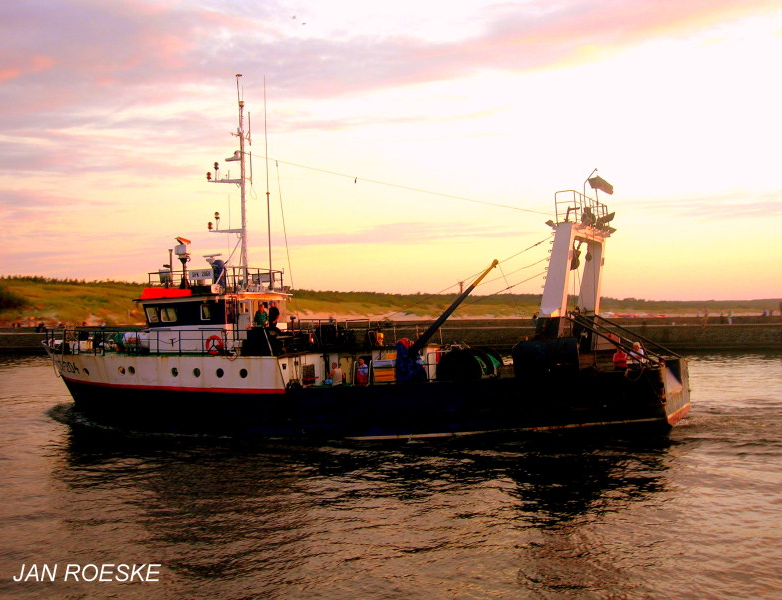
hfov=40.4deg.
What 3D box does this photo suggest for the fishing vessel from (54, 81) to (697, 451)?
[{"bbox_3d":[-2.681,-2.176,41.455,26.770,13.820,7.100,-2,-1,21],"label":"fishing vessel"}]

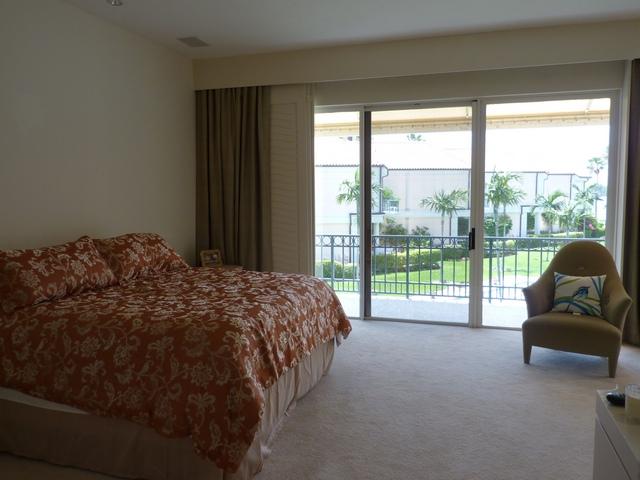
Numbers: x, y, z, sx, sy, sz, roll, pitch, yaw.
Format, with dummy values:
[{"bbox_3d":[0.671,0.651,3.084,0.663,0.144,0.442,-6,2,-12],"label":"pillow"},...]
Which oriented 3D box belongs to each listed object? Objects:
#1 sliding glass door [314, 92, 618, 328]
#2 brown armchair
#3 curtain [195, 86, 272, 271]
[{"bbox_3d":[1.401,-0.272,5.240,3.100,2.400,0.120,1,7,16],"label":"sliding glass door"},{"bbox_3d":[2.218,0.533,4.306,0.800,0.980,0.800,3,7,31],"label":"brown armchair"},{"bbox_3d":[-0.941,-0.379,5.593,0.900,2.600,0.200,1,7,16],"label":"curtain"}]

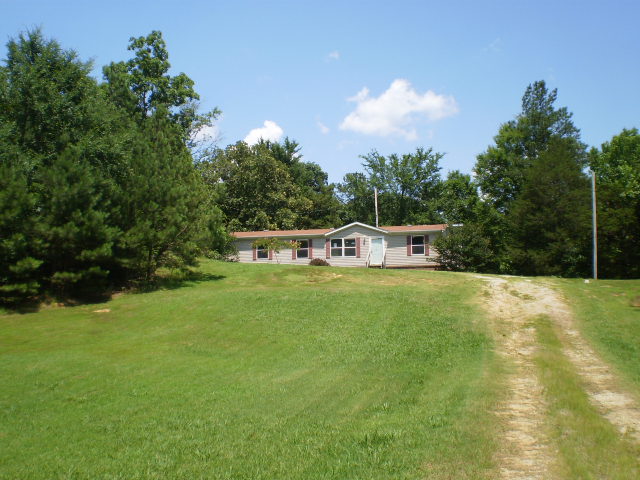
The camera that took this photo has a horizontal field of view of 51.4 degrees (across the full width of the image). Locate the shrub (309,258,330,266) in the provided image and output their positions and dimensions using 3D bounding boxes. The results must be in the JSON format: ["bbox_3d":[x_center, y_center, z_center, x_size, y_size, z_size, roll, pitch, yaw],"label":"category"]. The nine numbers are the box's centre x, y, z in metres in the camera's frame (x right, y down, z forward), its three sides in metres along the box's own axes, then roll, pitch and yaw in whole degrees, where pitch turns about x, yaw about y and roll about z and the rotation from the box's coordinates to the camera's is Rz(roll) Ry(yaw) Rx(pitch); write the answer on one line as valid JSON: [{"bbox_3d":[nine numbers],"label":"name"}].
[{"bbox_3d":[0.000,1.733,50.800,1.600,0.650,1.400,-1,-3,0],"label":"shrub"}]

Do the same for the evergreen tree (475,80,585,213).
[{"bbox_3d":[17.710,-5.343,56.000,8.500,16.200,8.000,-1,-3,0],"label":"evergreen tree"}]

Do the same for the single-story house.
[{"bbox_3d":[1.600,0.770,55.400,17.600,3.700,8.200,-2,-3,13],"label":"single-story house"}]

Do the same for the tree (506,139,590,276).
[{"bbox_3d":[16.822,-2.466,49.000,6.200,10.200,6.000,-1,-3,0],"label":"tree"}]

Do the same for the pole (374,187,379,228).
[{"bbox_3d":[5.490,-1.298,64.000,0.220,7.500,0.220,-1,-3,0],"label":"pole"}]

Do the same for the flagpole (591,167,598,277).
[{"bbox_3d":[17.734,-0.937,43.000,0.200,7.000,0.200,-1,-3,0],"label":"flagpole"}]

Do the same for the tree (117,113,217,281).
[{"bbox_3d":[-9.053,-2.578,39.000,5.900,9.900,5.700,-1,-3,0],"label":"tree"}]

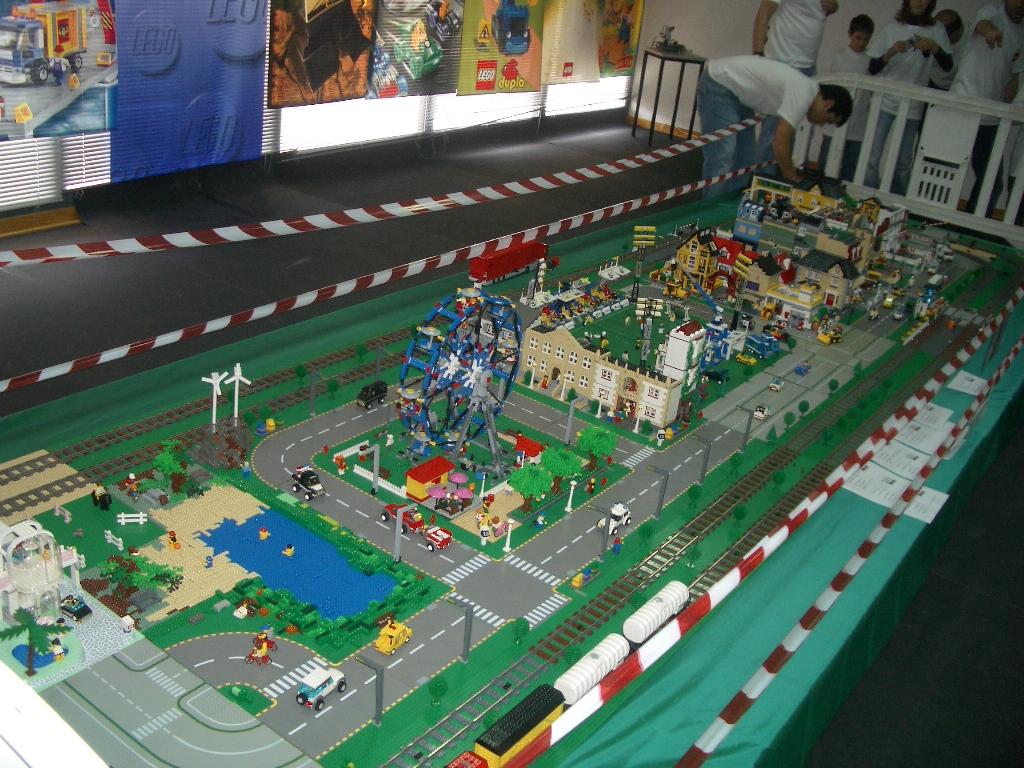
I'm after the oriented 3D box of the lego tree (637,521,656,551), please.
[{"bbox_3d":[0.328,0.369,2.509,0.038,0.066,0.038,5,24,-2],"label":"lego tree"}]

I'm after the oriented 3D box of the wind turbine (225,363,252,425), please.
[{"bbox_3d":[-0.691,0.030,2.595,0.070,0.178,0.035,1,25,-15],"label":"wind turbine"}]

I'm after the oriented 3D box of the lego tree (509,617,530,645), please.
[{"bbox_3d":[0.015,0.486,2.037,0.035,0.060,0.035,6,24,-3],"label":"lego tree"}]

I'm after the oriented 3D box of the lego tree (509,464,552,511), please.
[{"bbox_3d":[0.044,0.250,2.503,0.105,0.120,0.105,6,24,-3],"label":"lego tree"}]

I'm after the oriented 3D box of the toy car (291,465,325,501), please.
[{"bbox_3d":[-0.486,0.232,2.464,0.085,0.060,0.052,22,28,30],"label":"toy car"}]

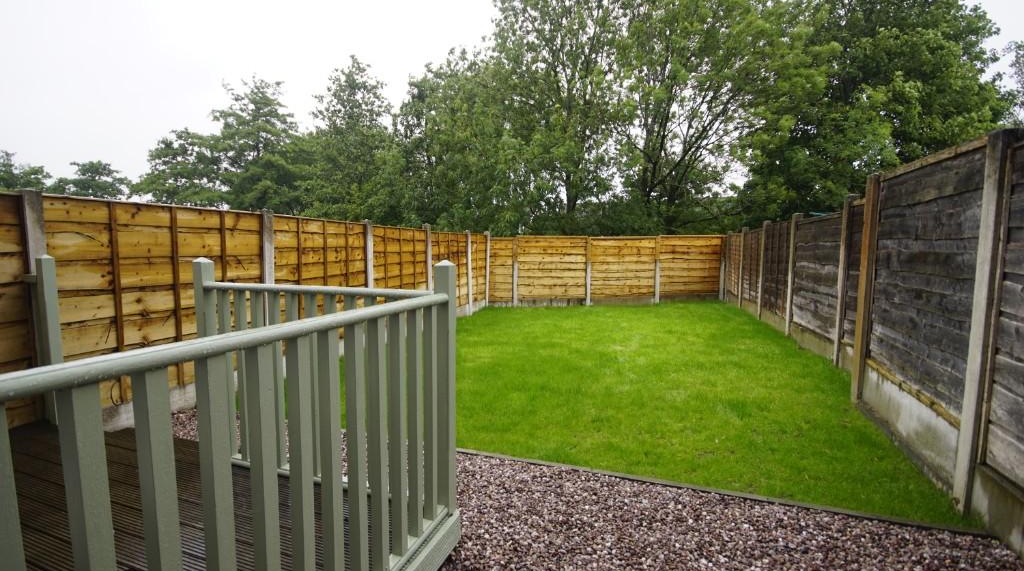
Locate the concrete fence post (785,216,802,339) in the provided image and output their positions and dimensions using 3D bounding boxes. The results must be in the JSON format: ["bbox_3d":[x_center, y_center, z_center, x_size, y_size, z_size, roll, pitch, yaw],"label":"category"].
[{"bbox_3d":[4.119,-0.147,6.635,0.100,1.820,0.110,2,5,17],"label":"concrete fence post"}]

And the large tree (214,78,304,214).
[{"bbox_3d":[-13.678,-5.676,24.586,5.000,10.619,5.000,-3,6,-29],"label":"large tree"}]

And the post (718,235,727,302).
[{"bbox_3d":[5.740,-0.461,12.429,0.110,1.797,0.110,-1,5,-10],"label":"post"}]

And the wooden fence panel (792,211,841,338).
[{"bbox_3d":[3.850,-0.134,5.732,0.050,1.448,1.810,2,5,17],"label":"wooden fence panel"}]

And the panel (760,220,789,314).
[{"bbox_3d":[4.398,-0.280,7.524,0.050,1.495,1.810,2,5,17],"label":"panel"}]

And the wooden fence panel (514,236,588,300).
[{"bbox_3d":[1.034,-0.447,11.514,1.810,1.576,0.050,-1,5,-9],"label":"wooden fence panel"}]

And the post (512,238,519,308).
[{"bbox_3d":[0.095,-0.356,11.467,0.110,1.746,0.110,-1,5,-10],"label":"post"}]

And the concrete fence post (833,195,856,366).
[{"bbox_3d":[3.571,-0.033,4.840,0.100,1.820,0.110,2,5,17],"label":"concrete fence post"}]

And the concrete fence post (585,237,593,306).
[{"bbox_3d":[1.981,-0.372,11.787,0.110,1.782,0.110,-1,5,-10],"label":"concrete fence post"}]

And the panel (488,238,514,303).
[{"bbox_3d":[-0.263,-0.377,11.386,0.640,1.590,0.050,-1,5,-10],"label":"panel"}]

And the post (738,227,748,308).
[{"bbox_3d":[5.215,-0.376,10.226,0.100,1.820,0.110,2,5,17],"label":"post"}]

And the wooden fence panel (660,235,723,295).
[{"bbox_3d":[4.747,-0.535,12.099,1.810,1.557,0.050,-1,5,-9],"label":"wooden fence panel"}]

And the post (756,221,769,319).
[{"bbox_3d":[4.865,-0.282,8.832,0.120,1.905,0.100,1,5,16],"label":"post"}]

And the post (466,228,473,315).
[{"bbox_3d":[-0.961,-0.283,10.315,0.110,1.892,0.100,1,5,16],"label":"post"}]

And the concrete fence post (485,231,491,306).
[{"bbox_3d":[-0.618,-0.411,11.435,0.110,1.878,0.100,1,5,16],"label":"concrete fence post"}]

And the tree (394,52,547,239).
[{"bbox_3d":[-1.684,-4.679,18.616,5.800,9.500,5.400,0,5,0],"label":"tree"}]

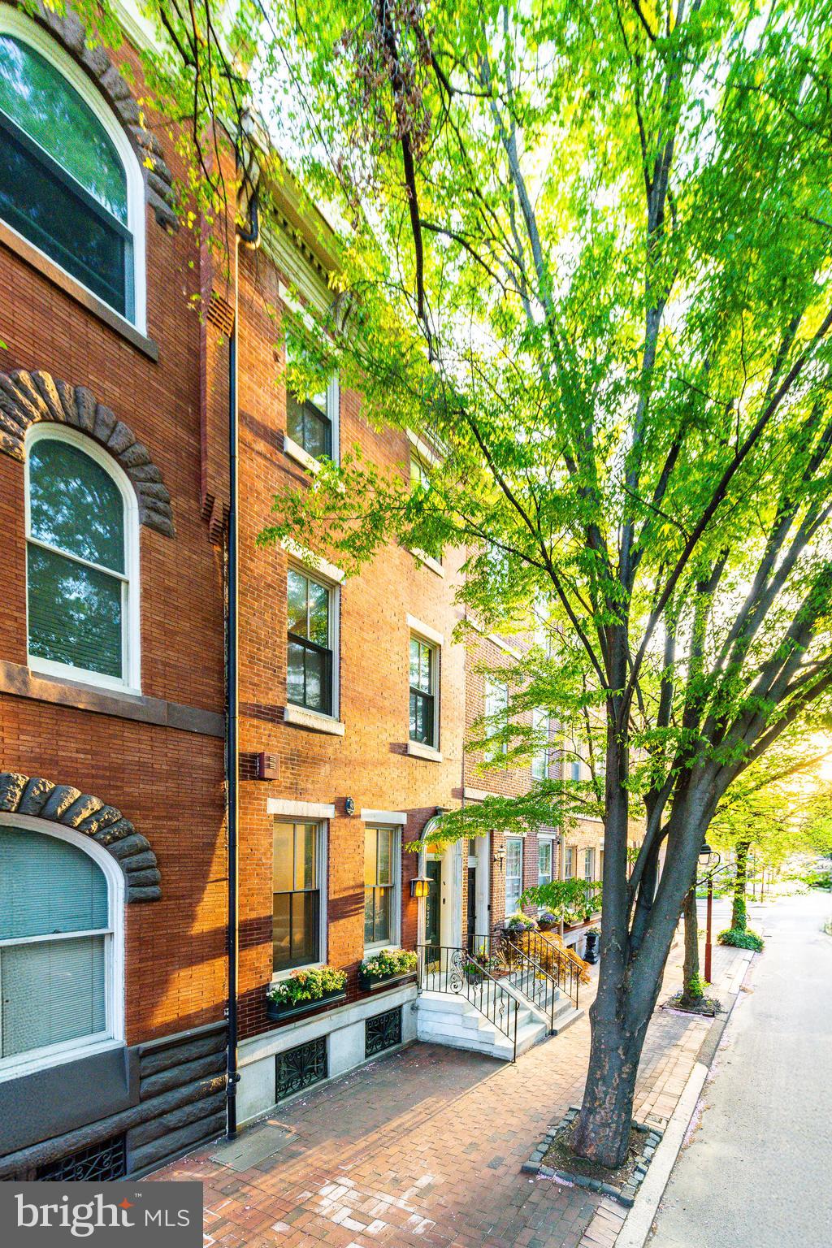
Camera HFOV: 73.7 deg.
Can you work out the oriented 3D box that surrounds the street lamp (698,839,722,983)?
[{"bbox_3d":[6.988,6.834,13.200,0.520,3.450,0.420,-4,-10,34],"label":"street lamp"}]

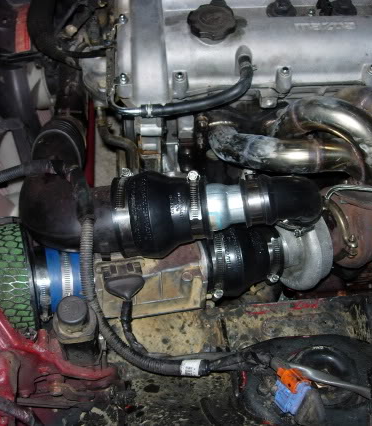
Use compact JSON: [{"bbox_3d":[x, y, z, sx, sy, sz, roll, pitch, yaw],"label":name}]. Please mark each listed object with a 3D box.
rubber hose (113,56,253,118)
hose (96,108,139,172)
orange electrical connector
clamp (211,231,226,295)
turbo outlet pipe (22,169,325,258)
[{"bbox_3d":[-0.004,-0.173,0.868,0.195,0.065,0.070,-5,52,-4],"label":"rubber hose"},{"bbox_3d":[-0.104,-0.107,0.950,0.065,0.120,0.075,-5,52,-4],"label":"hose"},{"bbox_3d":[0.116,0.182,0.675,0.034,0.019,0.023,28,57,20],"label":"orange electrical connector"},{"bbox_3d":[0.045,0.068,0.835,0.016,0.092,0.090,-5,52,-4],"label":"clamp"},{"bbox_3d":[-0.017,0.001,0.760,0.360,0.110,0.110,-5,52,-4],"label":"turbo outlet pipe"}]

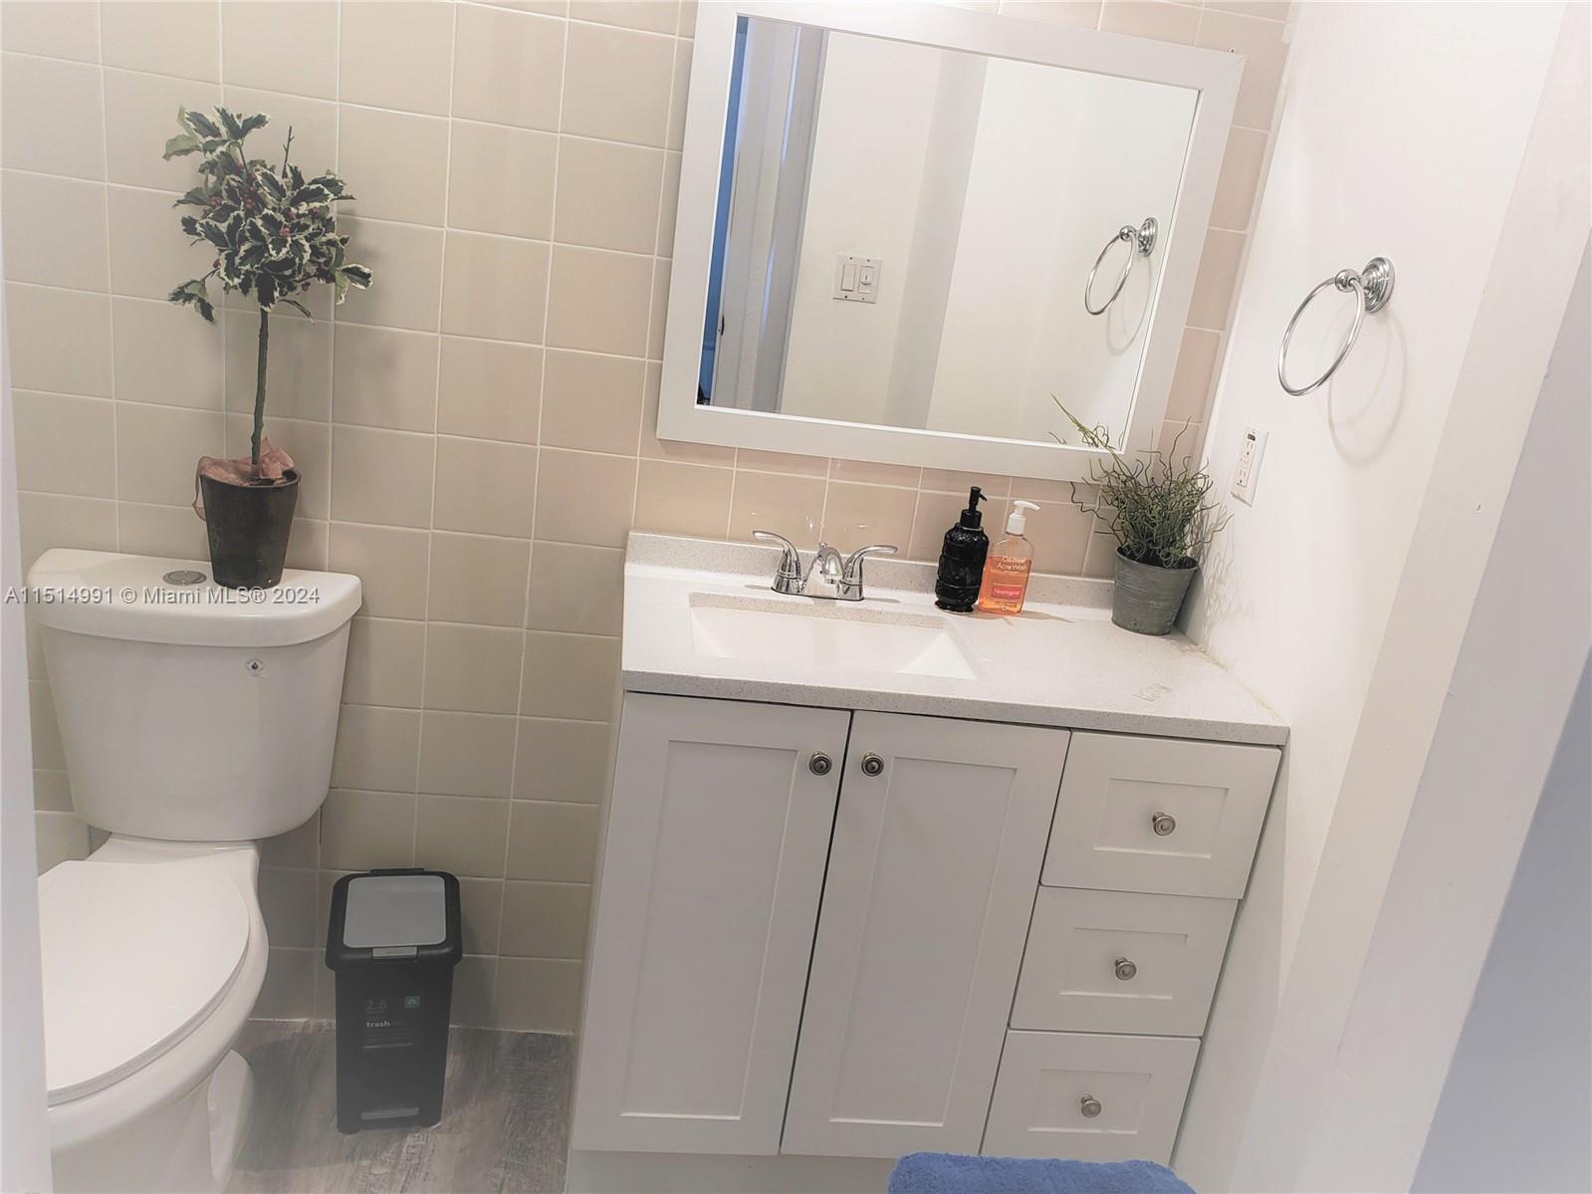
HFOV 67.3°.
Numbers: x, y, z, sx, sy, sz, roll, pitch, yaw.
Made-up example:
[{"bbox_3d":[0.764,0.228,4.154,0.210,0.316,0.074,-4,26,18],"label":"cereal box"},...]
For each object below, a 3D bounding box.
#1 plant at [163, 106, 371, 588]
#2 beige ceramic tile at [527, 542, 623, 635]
[{"bbox_3d":[-0.725,-0.322,1.641,0.263,0.647,0.237,5,17,-9],"label":"plant"},{"bbox_3d":[-0.357,-0.009,1.940,0.150,0.150,0.010,5,17,-9],"label":"beige ceramic tile"}]

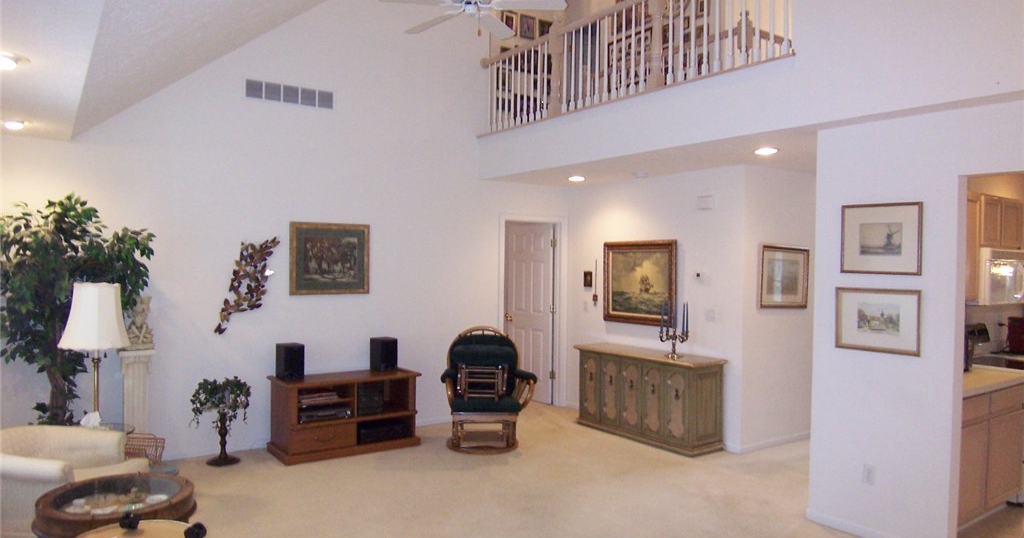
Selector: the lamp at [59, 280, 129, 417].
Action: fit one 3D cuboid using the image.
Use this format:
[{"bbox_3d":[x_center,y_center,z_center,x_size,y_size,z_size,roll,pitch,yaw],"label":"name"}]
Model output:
[{"bbox_3d":[-2.619,0.792,4.256,0.450,1.422,0.450,1,1,-36],"label":"lamp"}]

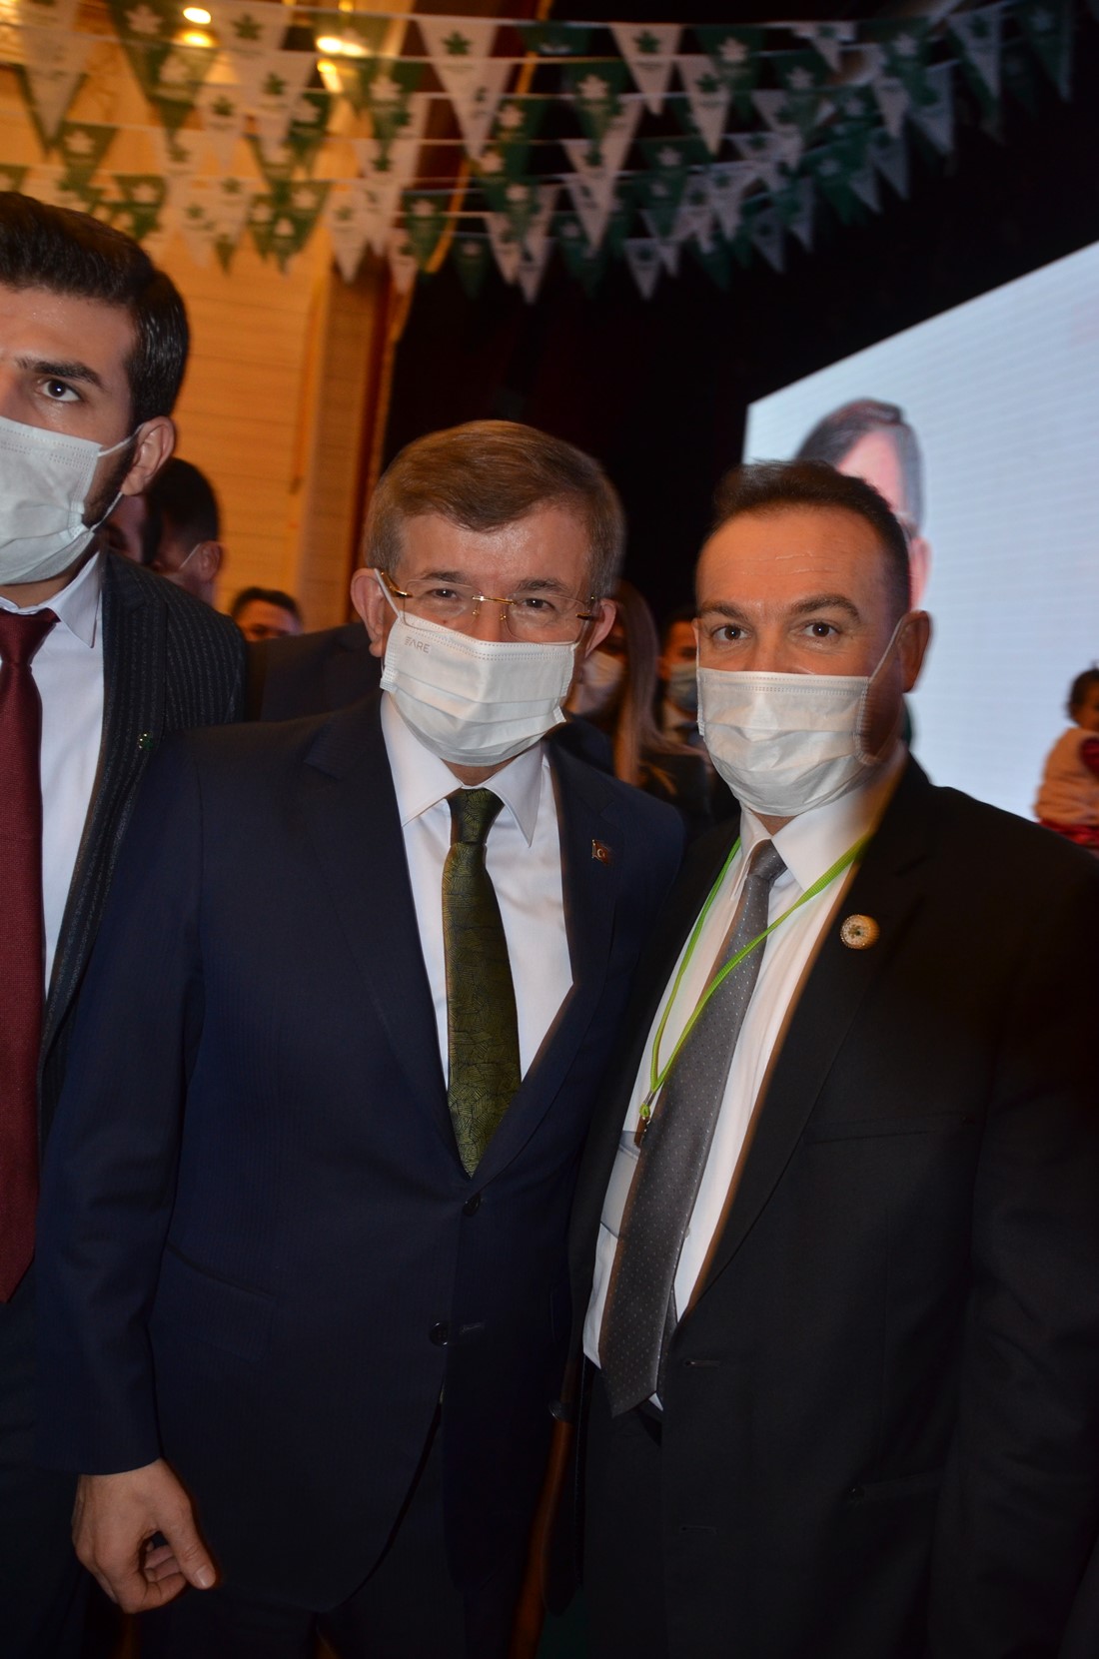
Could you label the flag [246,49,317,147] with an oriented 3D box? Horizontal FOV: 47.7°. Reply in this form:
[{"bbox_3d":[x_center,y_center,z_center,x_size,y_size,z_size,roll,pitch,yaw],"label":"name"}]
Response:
[{"bbox_3d":[-0.853,-2.328,3.950,0.215,0.300,0.020,4,5,6],"label":"flag"}]

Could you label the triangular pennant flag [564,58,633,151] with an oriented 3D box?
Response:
[{"bbox_3d":[0.156,-2.321,3.980,0.210,0.300,0.020,4,5,6],"label":"triangular pennant flag"}]

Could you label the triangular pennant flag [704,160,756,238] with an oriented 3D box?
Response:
[{"bbox_3d":[0.674,-2.359,4.650,0.195,0.290,0.020,2,5,6],"label":"triangular pennant flag"}]

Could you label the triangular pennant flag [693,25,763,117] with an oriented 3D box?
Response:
[{"bbox_3d":[0.617,-2.663,4.386,0.245,0.300,0.020,3,6,-18],"label":"triangular pennant flag"}]

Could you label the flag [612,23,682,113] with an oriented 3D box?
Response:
[{"bbox_3d":[0.328,-2.689,4.414,0.245,0.300,0.020,3,6,-18],"label":"flag"}]

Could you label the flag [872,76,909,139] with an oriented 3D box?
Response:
[{"bbox_3d":[1.078,-2.348,3.950,0.190,0.300,0.020,-1,5,6],"label":"flag"}]

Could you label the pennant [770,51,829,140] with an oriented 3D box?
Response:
[{"bbox_3d":[0.803,-2.354,3.980,0.200,0.300,0.020,2,5,6],"label":"pennant"}]

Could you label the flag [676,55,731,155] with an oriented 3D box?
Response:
[{"bbox_3d":[0.490,-2.305,3.950,0.200,0.310,0.020,0,5,6],"label":"flag"}]

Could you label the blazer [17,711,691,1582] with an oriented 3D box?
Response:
[{"bbox_3d":[-0.145,0.265,1.000,0.510,0.740,0.290,5,6,-21],"label":"blazer"}]

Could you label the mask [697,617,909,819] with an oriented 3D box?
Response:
[{"bbox_3d":[0.175,-0.084,0.915,0.152,0.137,0.120,2,8,27],"label":"mask"}]

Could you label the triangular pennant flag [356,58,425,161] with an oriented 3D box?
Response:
[{"bbox_3d":[-0.573,-2.510,4.338,0.245,0.300,0.020,3,6,-18],"label":"triangular pennant flag"}]

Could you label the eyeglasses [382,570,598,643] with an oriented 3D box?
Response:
[{"bbox_3d":[-0.050,-0.166,0.952,0.144,0.045,0.137,6,7,-8],"label":"eyeglasses"}]

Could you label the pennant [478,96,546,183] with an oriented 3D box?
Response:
[{"bbox_3d":[-0.152,-2.525,4.577,0.245,0.300,0.020,3,6,-18],"label":"pennant"}]

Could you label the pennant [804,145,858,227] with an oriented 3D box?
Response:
[{"bbox_3d":[1.044,-2.387,4.600,0.200,0.300,0.020,-4,5,7],"label":"pennant"}]

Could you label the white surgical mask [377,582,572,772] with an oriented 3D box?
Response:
[{"bbox_3d":[-0.053,-0.113,0.936,0.154,0.128,0.120,6,7,-8],"label":"white surgical mask"}]

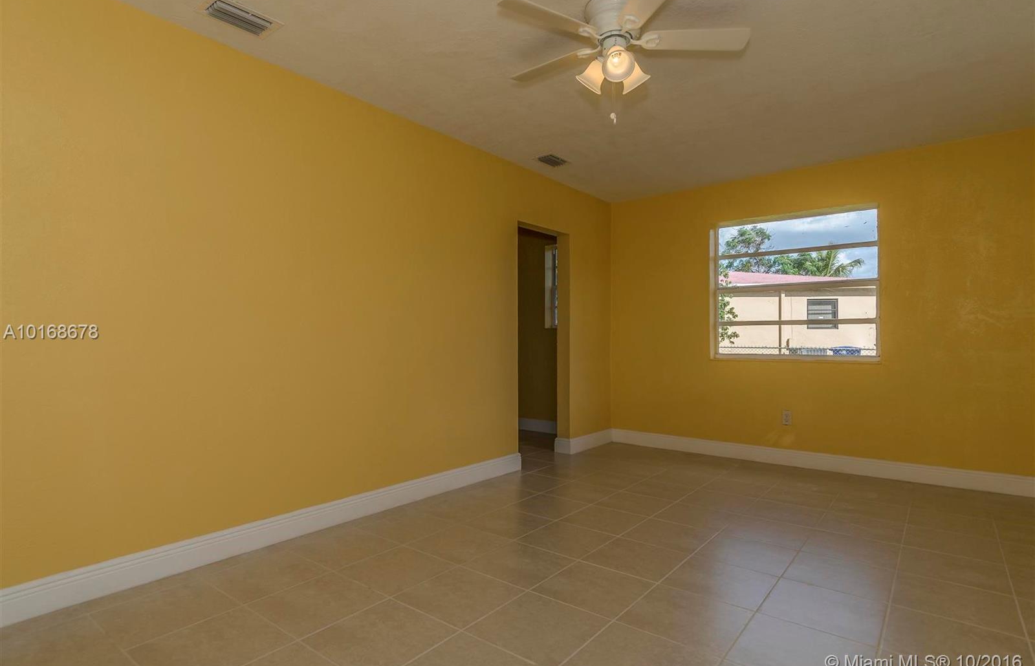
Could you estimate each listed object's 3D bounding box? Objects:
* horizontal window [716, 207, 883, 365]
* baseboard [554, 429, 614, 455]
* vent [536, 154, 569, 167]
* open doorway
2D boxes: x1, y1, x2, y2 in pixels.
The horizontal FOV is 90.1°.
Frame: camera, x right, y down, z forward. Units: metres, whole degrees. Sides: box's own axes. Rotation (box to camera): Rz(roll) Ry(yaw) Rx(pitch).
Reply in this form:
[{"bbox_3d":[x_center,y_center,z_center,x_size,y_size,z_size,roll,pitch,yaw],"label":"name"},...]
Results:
[{"bbox_3d":[2.401,-0.387,4.572,1.318,1.258,0.110,-1,-1,37],"label":"horizontal window"},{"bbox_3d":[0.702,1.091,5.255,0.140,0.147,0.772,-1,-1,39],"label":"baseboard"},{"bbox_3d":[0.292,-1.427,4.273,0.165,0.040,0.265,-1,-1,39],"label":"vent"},{"bbox_3d":[0.198,0.106,4.695,0.150,2.101,0.788,-1,-1,39],"label":"open doorway"}]

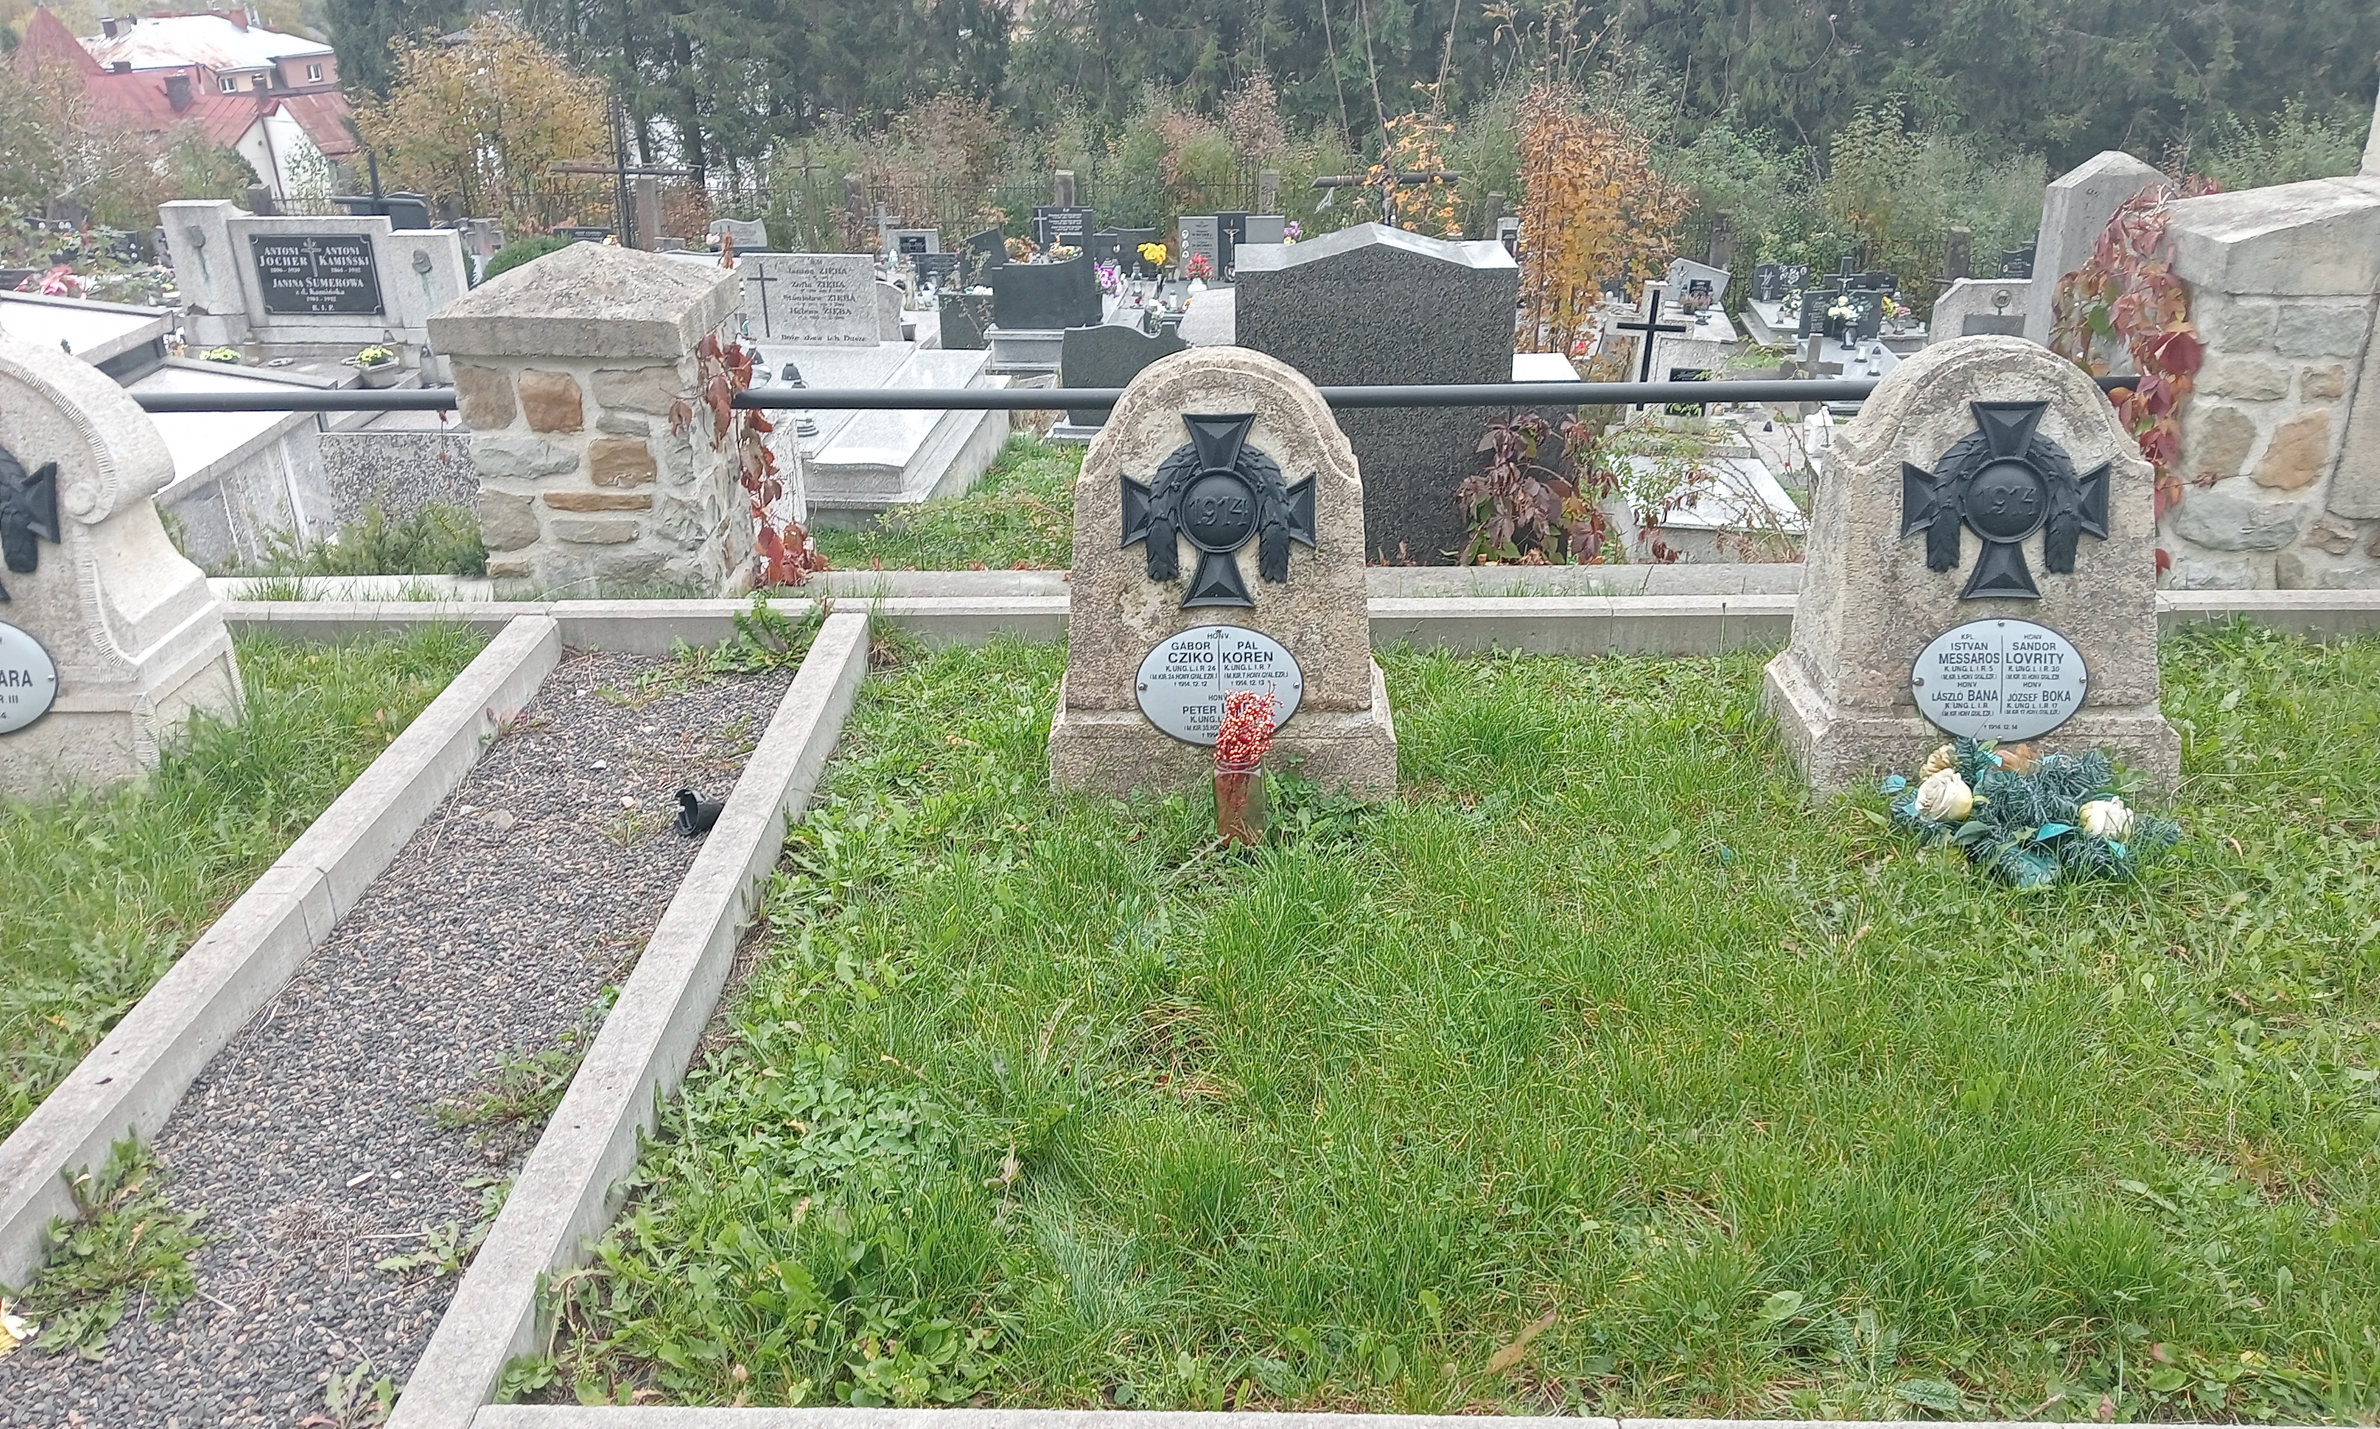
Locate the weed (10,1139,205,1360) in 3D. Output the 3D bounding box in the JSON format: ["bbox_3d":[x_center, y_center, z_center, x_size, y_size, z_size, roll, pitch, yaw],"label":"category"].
[{"bbox_3d":[-1.128,0.540,2.030,0.145,0.070,0.290,0,24,1],"label":"weed"}]

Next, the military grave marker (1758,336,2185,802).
[{"bbox_3d":[1.183,-0.222,2.864,0.520,0.630,0.285,0,23,3],"label":"military grave marker"}]

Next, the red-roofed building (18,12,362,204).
[{"bbox_3d":[-70.234,-41.992,135.000,17.000,11.500,15.000,7,24,18],"label":"red-roofed building"}]

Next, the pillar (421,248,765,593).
[{"bbox_3d":[-1.147,-0.609,3.849,0.475,0.670,0.530,0,23,2],"label":"pillar"}]

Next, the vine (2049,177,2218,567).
[{"bbox_3d":[1.813,-0.662,3.736,0.280,0.660,0.420,0,24,1],"label":"vine"}]

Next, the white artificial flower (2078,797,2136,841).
[{"bbox_3d":[1.341,0.153,2.823,0.073,0.058,0.065,0,24,1],"label":"white artificial flower"}]

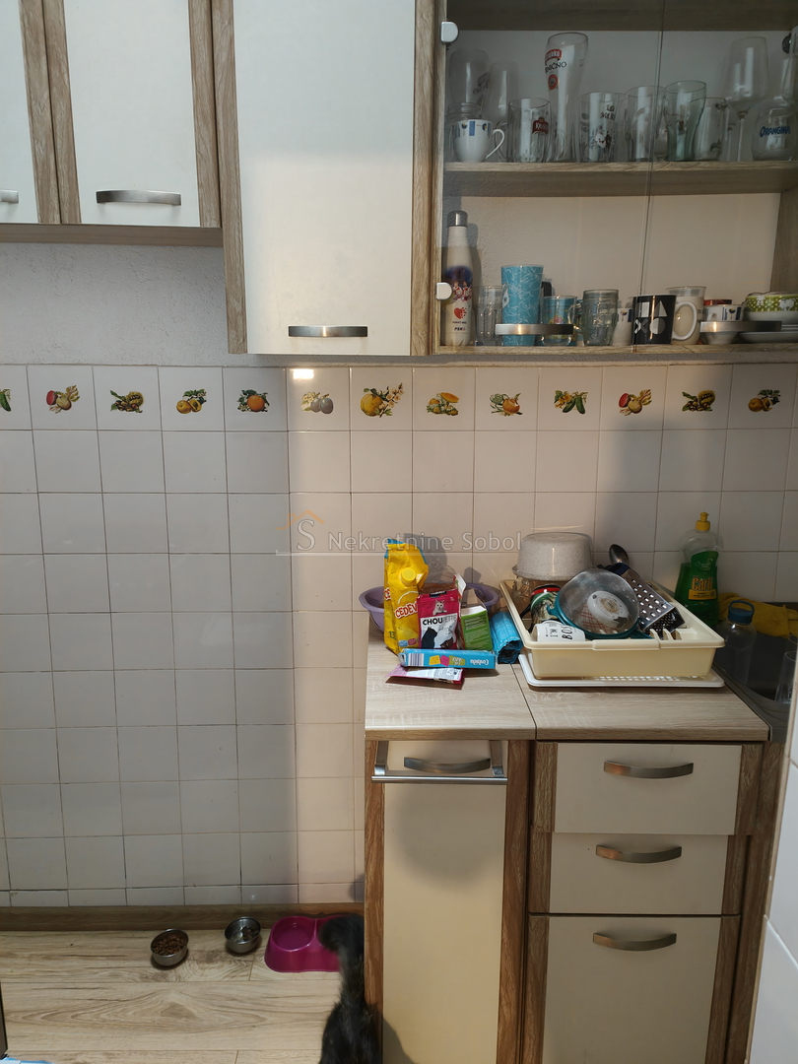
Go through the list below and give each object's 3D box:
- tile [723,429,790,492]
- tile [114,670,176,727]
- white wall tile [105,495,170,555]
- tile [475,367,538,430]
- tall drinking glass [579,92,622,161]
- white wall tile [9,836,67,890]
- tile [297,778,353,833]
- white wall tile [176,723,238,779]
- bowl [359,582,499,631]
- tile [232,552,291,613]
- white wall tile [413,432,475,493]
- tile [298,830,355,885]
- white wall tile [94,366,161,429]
[{"bbox_3d":[0.880,-0.177,1.889,0.150,0.150,0.009,0,10,-1],"label":"tile"},{"bbox_3d":[-0.648,0.426,1.968,0.150,0.150,0.010,0,9,-2],"label":"tile"},{"bbox_3d":[-0.650,-0.021,1.906,0.149,0.149,0.008,0,11,-1],"label":"white wall tile"},{"bbox_3d":[0.262,-0.320,1.856,0.150,0.150,0.009,0,10,-1],"label":"tile"},{"bbox_3d":[0.418,-0.830,1.609,0.086,0.134,0.086,0,11,-1],"label":"tall drinking glass"},{"bbox_3d":[-0.981,0.900,2.085,0.150,0.150,0.008,0,11,-1],"label":"white wall tile"},{"bbox_3d":[-0.195,0.732,2.063,0.150,0.150,0.008,0,11,-1],"label":"tile"},{"bbox_3d":[-0.492,0.571,1.990,0.149,0.149,0.008,0,10,-1],"label":"white wall tile"},{"bbox_3d":[0.070,0.215,1.778,0.318,0.120,0.318,0,11,-1],"label":"bowl"},{"bbox_3d":[-0.344,0.127,1.932,0.149,0.149,0.008,0,11,-1],"label":"tile"},{"bbox_3d":[0.112,-0.173,1.898,0.150,0.150,0.010,0,9,-2],"label":"white wall tile"},{"bbox_3d":[-0.194,0.878,2.075,0.150,0.150,0.008,0,10,-1],"label":"tile"},{"bbox_3d":[-0.647,-0.319,1.845,0.150,0.150,0.010,0,9,-2],"label":"white wall tile"}]

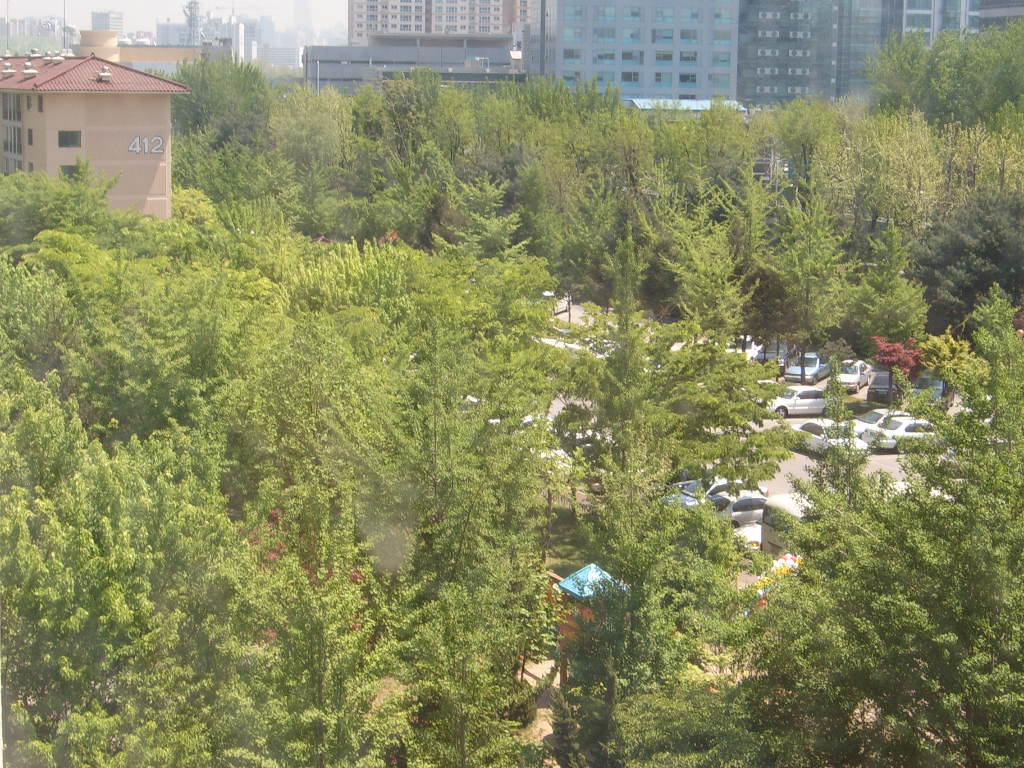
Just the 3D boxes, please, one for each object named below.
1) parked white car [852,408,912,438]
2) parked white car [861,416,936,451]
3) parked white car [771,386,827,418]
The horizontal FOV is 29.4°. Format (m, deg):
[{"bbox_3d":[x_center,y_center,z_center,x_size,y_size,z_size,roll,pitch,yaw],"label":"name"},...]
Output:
[{"bbox_3d":[18.214,2.002,96.630,4.480,1.420,1.720,-3,10,-25],"label":"parked white car"},{"bbox_3d":[19.424,2.326,94.688,4.400,1.420,1.720,-5,11,-34],"label":"parked white car"},{"bbox_3d":[15.329,0.915,103.258,4.480,1.420,1.720,-1,9,-13],"label":"parked white car"}]

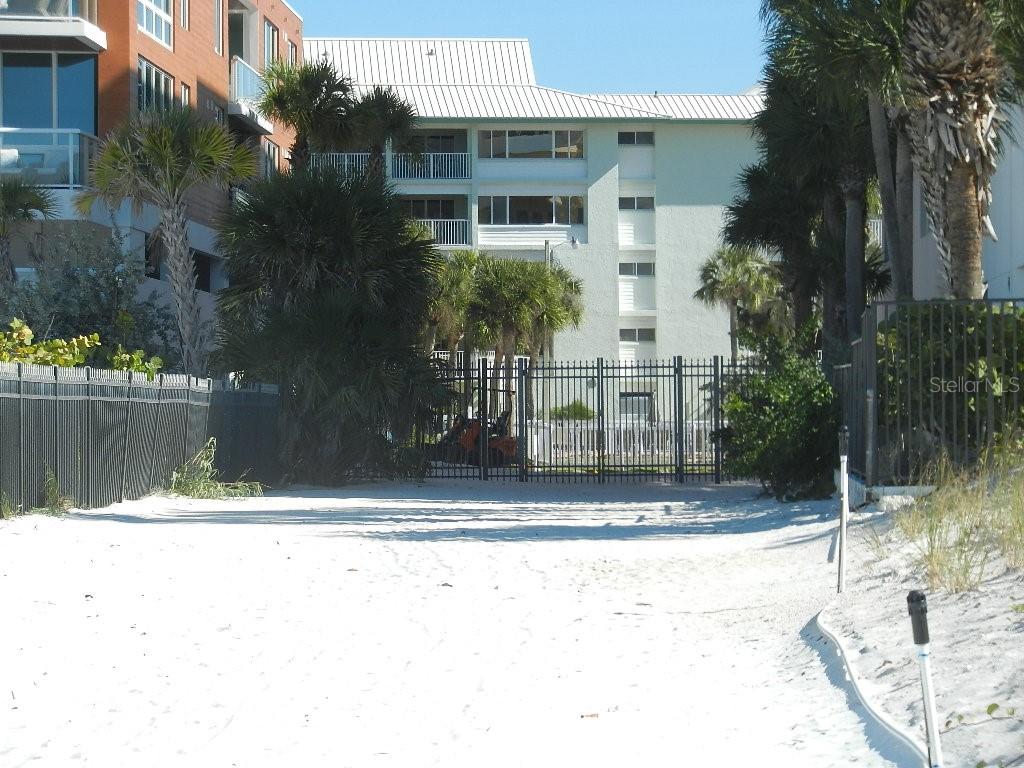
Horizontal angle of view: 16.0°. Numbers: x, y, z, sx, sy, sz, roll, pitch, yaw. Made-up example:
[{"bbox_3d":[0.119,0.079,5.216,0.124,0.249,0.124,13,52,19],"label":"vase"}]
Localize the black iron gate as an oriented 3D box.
[{"bbox_3d":[1.448,0.683,69.037,6.316,2.410,0.120,-1,0,9],"label":"black iron gate"}]

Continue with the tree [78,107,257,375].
[{"bbox_3d":[-6.420,-1.610,68.000,3.300,7.152,3.200,-1,0,0],"label":"tree"}]

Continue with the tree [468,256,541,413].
[{"bbox_3d":[-0.163,-0.698,108.000,2.400,6.173,2.400,-1,0,0],"label":"tree"}]

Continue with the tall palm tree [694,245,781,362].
[{"bbox_3d":[7.561,-1.136,122.000,2.800,7.083,2.800,-1,0,0],"label":"tall palm tree"}]

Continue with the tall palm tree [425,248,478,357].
[{"bbox_3d":[-1.955,-0.867,112.000,2.300,6.608,2.300,-1,0,0],"label":"tall palm tree"}]

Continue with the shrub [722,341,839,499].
[{"bbox_3d":[3.985,0.527,54.000,1.750,2.345,1.800,-1,0,0],"label":"shrub"}]

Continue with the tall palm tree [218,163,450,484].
[{"bbox_3d":[-3.417,-1.111,68.500,4.300,5.968,4.200,-1,0,0],"label":"tall palm tree"}]

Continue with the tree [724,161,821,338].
[{"bbox_3d":[5.799,-1.443,78.000,2.700,6.696,2.700,-1,0,0],"label":"tree"}]

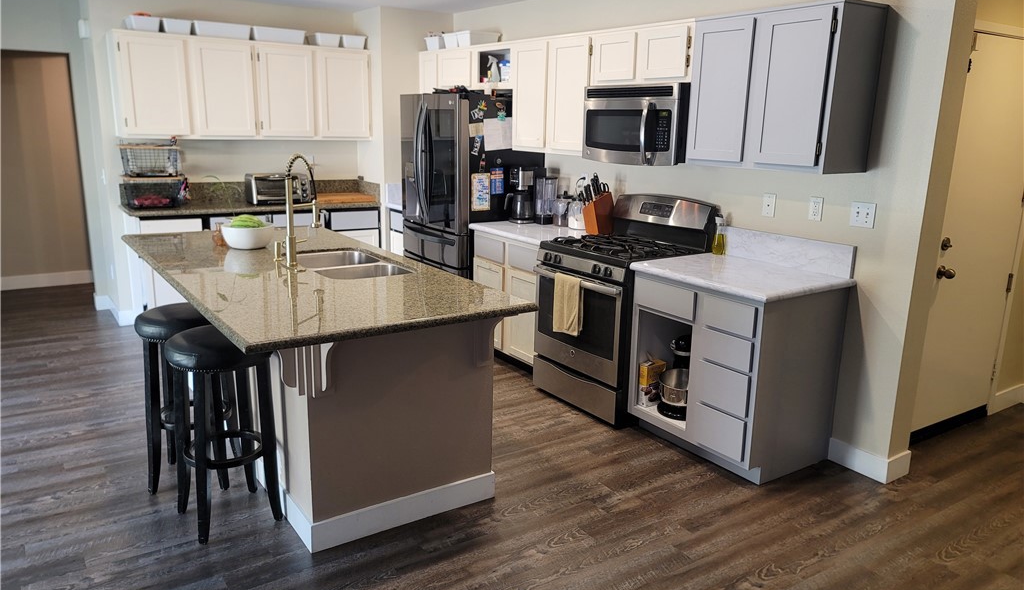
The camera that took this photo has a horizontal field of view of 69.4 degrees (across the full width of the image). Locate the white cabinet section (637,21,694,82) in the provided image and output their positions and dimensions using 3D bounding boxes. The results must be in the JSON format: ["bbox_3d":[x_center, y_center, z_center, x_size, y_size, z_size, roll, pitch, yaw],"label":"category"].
[{"bbox_3d":[0.939,-1.300,4.013,0.346,0.307,0.404,-7,16,-34],"label":"white cabinet section"}]

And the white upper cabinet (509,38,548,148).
[{"bbox_3d":[0.246,-1.304,4.861,0.338,0.704,0.389,-7,16,-34],"label":"white upper cabinet"}]

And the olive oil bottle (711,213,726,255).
[{"bbox_3d":[1.129,-0.327,4.071,0.074,0.225,0.074,-7,16,-34],"label":"olive oil bottle"}]

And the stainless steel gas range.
[{"bbox_3d":[0.614,0.033,4.363,0.715,1.215,0.753,-7,16,-34],"label":"stainless steel gas range"}]

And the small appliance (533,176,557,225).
[{"bbox_3d":[0.226,-0.669,5.207,0.150,0.333,0.140,-7,16,-34],"label":"small appliance"}]

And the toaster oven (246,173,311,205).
[{"bbox_3d":[-1.913,-0.881,6.065,0.450,0.248,0.290,-7,16,-34],"label":"toaster oven"}]

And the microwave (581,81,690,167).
[{"bbox_3d":[0.776,-0.964,4.192,0.440,0.423,0.756,-7,16,-34],"label":"microwave"}]

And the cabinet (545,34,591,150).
[{"bbox_3d":[0.464,-1.226,4.551,0.338,0.704,0.403,-7,16,-34],"label":"cabinet"}]

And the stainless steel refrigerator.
[{"bbox_3d":[-0.326,-0.560,5.432,0.745,1.745,0.860,-7,16,-34],"label":"stainless steel refrigerator"}]

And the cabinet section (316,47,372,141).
[{"bbox_3d":[-1.455,-1.663,6.167,0.475,0.717,0.347,-7,16,-34],"label":"cabinet section"}]

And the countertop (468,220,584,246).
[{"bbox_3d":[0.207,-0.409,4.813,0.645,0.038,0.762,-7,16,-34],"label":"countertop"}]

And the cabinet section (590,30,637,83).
[{"bbox_3d":[0.712,-1.381,4.336,0.346,0.307,0.402,-7,16,-34],"label":"cabinet section"}]

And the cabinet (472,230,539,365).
[{"bbox_3d":[0.206,0.029,4.917,0.623,0.862,0.752,-7,16,-34],"label":"cabinet"}]

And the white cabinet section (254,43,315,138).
[{"bbox_3d":[-1.846,-1.612,5.904,0.473,0.717,0.347,-7,16,-34],"label":"white cabinet section"}]

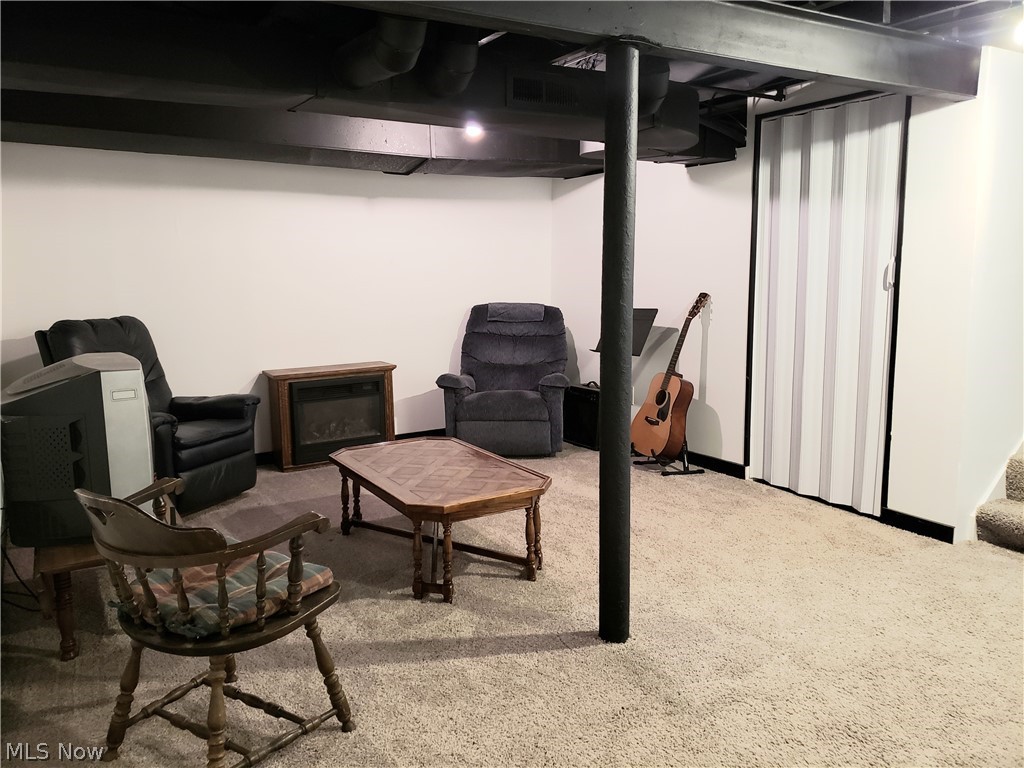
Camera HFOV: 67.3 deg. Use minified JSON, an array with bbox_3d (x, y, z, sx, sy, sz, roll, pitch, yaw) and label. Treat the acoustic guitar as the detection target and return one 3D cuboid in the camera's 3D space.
[{"bbox_3d":[1.013,-0.058,4.693,0.125,1.040,0.400,21,-3,-23],"label":"acoustic guitar"}]

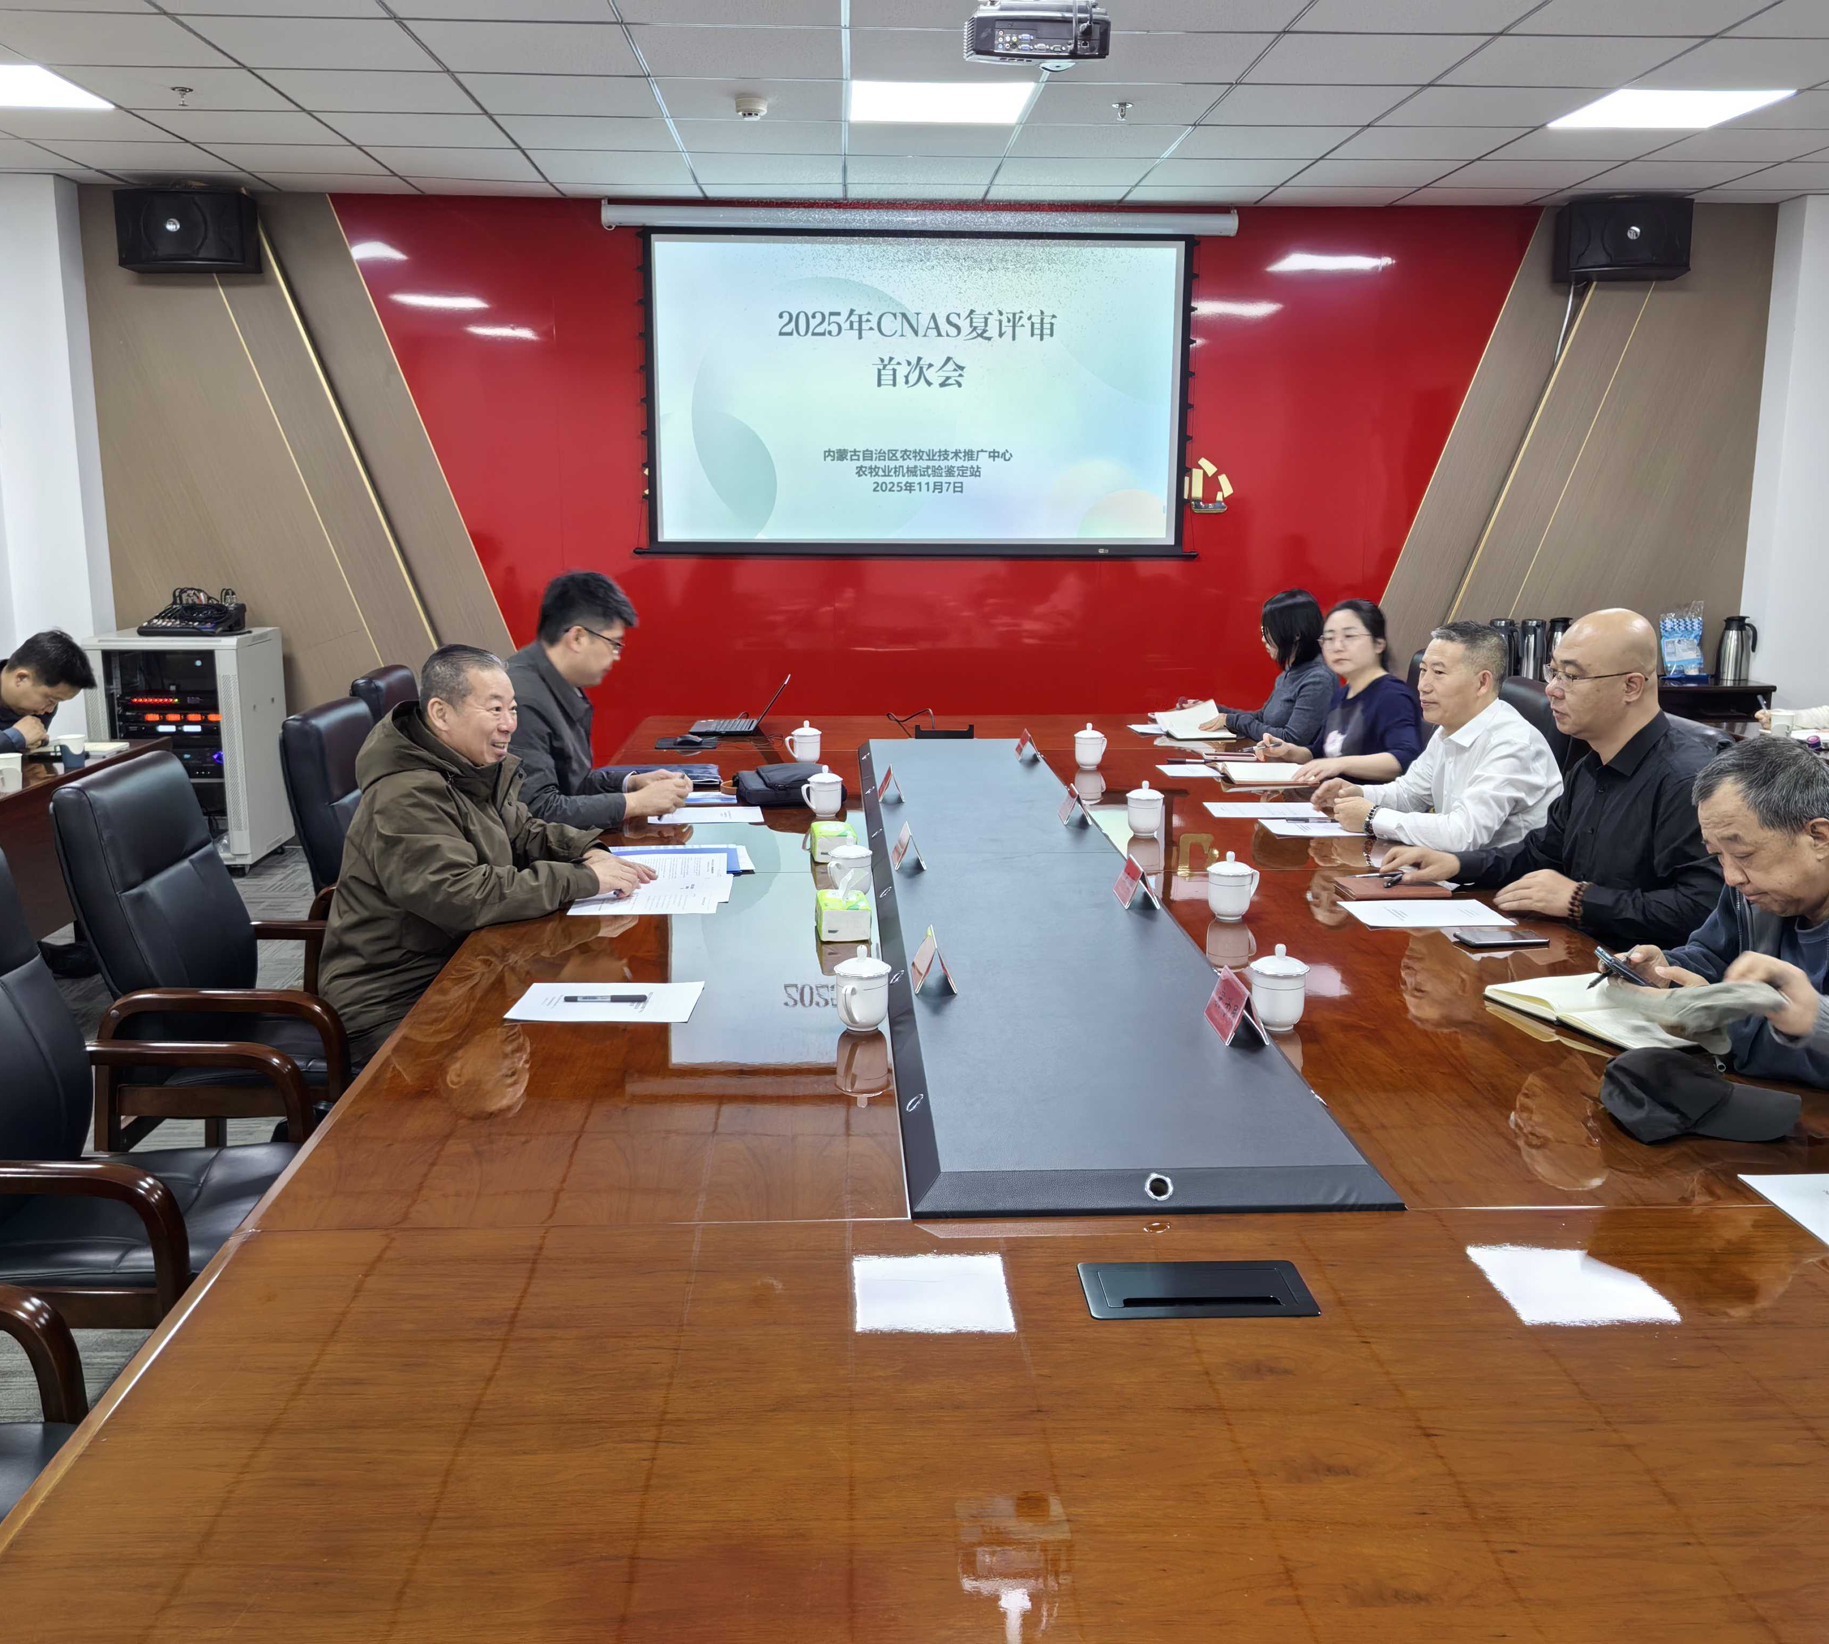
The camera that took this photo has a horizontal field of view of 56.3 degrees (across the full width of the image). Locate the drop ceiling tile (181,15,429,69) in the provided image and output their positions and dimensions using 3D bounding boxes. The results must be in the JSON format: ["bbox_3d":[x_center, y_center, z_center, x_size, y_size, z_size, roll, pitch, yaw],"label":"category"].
[{"bbox_3d":[-1.696,-2.211,4.860,0.600,0.020,0.600,0,11,-2],"label":"drop ceiling tile"}]

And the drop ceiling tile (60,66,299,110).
[{"bbox_3d":[-2.318,-2.325,5.411,0.600,0.020,0.600,0,11,-3],"label":"drop ceiling tile"}]

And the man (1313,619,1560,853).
[{"bbox_3d":[1.310,0.139,4.311,0.580,1.280,0.540,-2,11,-12],"label":"man"}]

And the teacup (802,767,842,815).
[{"bbox_3d":[-0.239,-0.082,4.460,0.107,0.133,0.093,0,11,-2],"label":"teacup"}]

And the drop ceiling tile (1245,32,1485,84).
[{"bbox_3d":[1.302,-2.228,4.979,0.600,0.020,0.600,0,11,-2],"label":"drop ceiling tile"}]

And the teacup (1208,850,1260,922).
[{"bbox_3d":[0.636,0.128,3.401,0.111,0.133,0.094,-5,12,-24],"label":"teacup"}]

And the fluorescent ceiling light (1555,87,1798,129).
[{"bbox_3d":[2.477,-2.352,5.619,0.600,0.030,0.600,0,11,-2],"label":"fluorescent ceiling light"}]

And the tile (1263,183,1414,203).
[{"bbox_3d":[1.802,-2.672,7.281,0.600,0.020,0.440,0,11,-2],"label":"tile"}]

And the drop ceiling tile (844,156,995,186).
[{"bbox_3d":[0.030,-2.563,6.697,0.600,0.020,0.600,0,11,-2],"label":"drop ceiling tile"}]

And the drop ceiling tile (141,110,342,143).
[{"bbox_3d":[-2.347,-2.445,5.998,0.600,0.020,0.600,0,11,-2],"label":"drop ceiling tile"}]

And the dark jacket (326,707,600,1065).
[{"bbox_3d":[-0.969,0.112,3.629,0.610,0.720,0.580,1,11,4],"label":"dark jacket"}]

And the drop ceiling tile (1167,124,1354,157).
[{"bbox_3d":[1.247,-2.452,6.151,0.600,0.020,0.600,0,11,-2],"label":"drop ceiling tile"}]

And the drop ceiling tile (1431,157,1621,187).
[{"bbox_3d":[2.424,-2.576,6.788,0.600,0.020,0.600,0,11,-2],"label":"drop ceiling tile"}]

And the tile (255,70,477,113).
[{"bbox_3d":[-1.720,-2.326,5.448,0.600,0.020,0.600,0,11,-2],"label":"tile"}]

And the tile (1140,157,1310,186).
[{"bbox_3d":[1.229,-2.569,6.744,0.600,0.020,0.600,0,11,-2],"label":"tile"}]

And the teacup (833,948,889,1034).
[{"bbox_3d":[-0.086,0.262,2.694,0.094,0.133,0.111,4,11,17],"label":"teacup"}]

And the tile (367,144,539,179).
[{"bbox_3d":[-1.768,-2.555,6.625,0.600,0.020,0.600,0,11,-2],"label":"tile"}]

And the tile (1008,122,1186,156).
[{"bbox_3d":[0.654,-2.452,6.132,0.600,0.020,0.600,0,11,-2],"label":"tile"}]

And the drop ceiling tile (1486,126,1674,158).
[{"bbox_3d":[2.451,-2.461,6.210,0.600,0.020,0.600,0,11,-3],"label":"drop ceiling tile"}]

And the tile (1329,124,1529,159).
[{"bbox_3d":[1.851,-2.467,6.197,0.600,0.020,0.600,0,11,-3],"label":"tile"}]

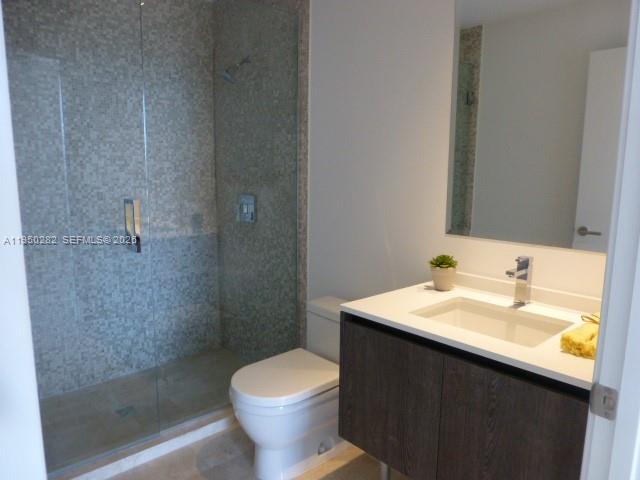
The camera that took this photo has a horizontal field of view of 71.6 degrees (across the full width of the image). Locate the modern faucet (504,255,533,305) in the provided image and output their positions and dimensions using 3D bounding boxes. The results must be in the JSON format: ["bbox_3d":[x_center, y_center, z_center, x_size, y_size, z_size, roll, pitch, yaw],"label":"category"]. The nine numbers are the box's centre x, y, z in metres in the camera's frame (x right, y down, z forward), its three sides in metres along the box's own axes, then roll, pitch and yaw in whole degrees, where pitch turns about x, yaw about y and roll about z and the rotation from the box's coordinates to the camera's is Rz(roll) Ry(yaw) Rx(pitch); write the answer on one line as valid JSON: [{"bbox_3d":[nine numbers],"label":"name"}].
[{"bbox_3d":[0.671,0.145,1.507,0.163,0.165,0.045,-6,10,-41],"label":"modern faucet"}]

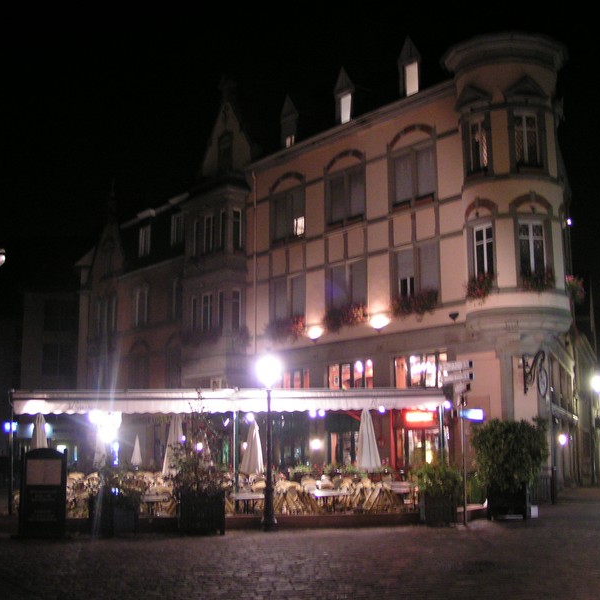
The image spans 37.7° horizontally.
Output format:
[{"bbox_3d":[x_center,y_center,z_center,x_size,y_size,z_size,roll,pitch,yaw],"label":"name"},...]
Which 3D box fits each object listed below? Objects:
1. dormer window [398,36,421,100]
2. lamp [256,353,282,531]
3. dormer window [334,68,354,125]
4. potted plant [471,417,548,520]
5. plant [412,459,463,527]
[{"bbox_3d":[4.305,-8.317,32.037,0.900,2.456,1.139,7,-12,-38],"label":"dormer window"},{"bbox_3d":[-0.604,2.820,17.457,0.450,3.404,0.450,0,-9,0],"label":"lamp"},{"bbox_3d":[2.087,-7.927,34.782,0.900,2.451,1.205,7,-12,-38],"label":"dormer window"},{"bbox_3d":[4.838,3.852,20.229,1.700,2.280,1.600,-3,-10,18],"label":"potted plant"},{"bbox_3d":[2.891,4.035,18.423,1.030,1.320,0.950,-3,-10,13],"label":"plant"}]

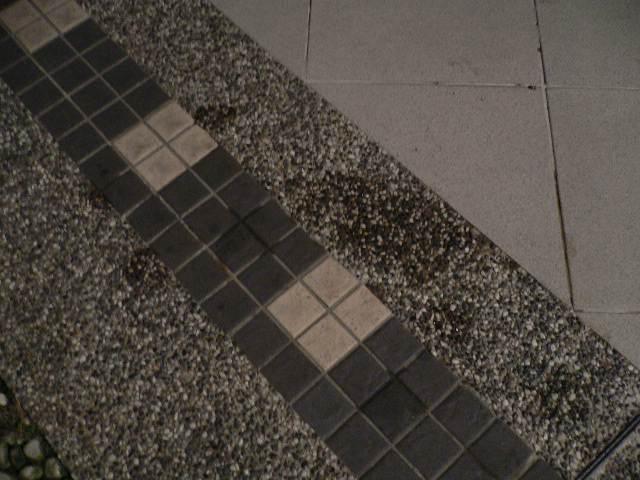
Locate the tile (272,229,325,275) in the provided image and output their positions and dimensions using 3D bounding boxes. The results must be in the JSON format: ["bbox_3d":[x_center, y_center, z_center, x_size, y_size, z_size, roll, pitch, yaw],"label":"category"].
[{"bbox_3d":[-0.044,0.025,1.437,0.089,0.010,0.089,-39,69,-17],"label":"tile"}]

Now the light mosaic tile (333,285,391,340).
[{"bbox_3d":[0.091,0.157,1.388,0.089,0.010,0.089,-39,69,-17],"label":"light mosaic tile"}]

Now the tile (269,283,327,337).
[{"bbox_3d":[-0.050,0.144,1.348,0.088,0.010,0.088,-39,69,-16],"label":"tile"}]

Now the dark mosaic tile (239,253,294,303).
[{"bbox_3d":[-0.114,0.082,1.381,0.088,0.010,0.088,-39,69,-16],"label":"dark mosaic tile"}]

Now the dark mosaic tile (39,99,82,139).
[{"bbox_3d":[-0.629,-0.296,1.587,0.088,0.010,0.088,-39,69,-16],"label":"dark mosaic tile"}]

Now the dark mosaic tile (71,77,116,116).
[{"bbox_3d":[-0.568,-0.358,1.630,0.088,0.010,0.088,-40,69,-16],"label":"dark mosaic tile"}]

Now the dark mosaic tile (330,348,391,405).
[{"bbox_3d":[0.080,0.274,1.306,0.089,0.010,0.089,-39,69,-17],"label":"dark mosaic tile"}]

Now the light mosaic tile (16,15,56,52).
[{"bbox_3d":[-0.761,-0.546,1.730,0.088,0.010,0.088,-40,69,-16],"label":"light mosaic tile"}]

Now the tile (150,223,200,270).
[{"bbox_3d":[-0.310,0.015,1.421,0.088,0.010,0.088,-39,69,-16],"label":"tile"}]

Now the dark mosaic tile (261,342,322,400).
[{"bbox_3d":[-0.058,0.269,1.313,0.089,0.010,0.089,-39,69,-17],"label":"dark mosaic tile"}]

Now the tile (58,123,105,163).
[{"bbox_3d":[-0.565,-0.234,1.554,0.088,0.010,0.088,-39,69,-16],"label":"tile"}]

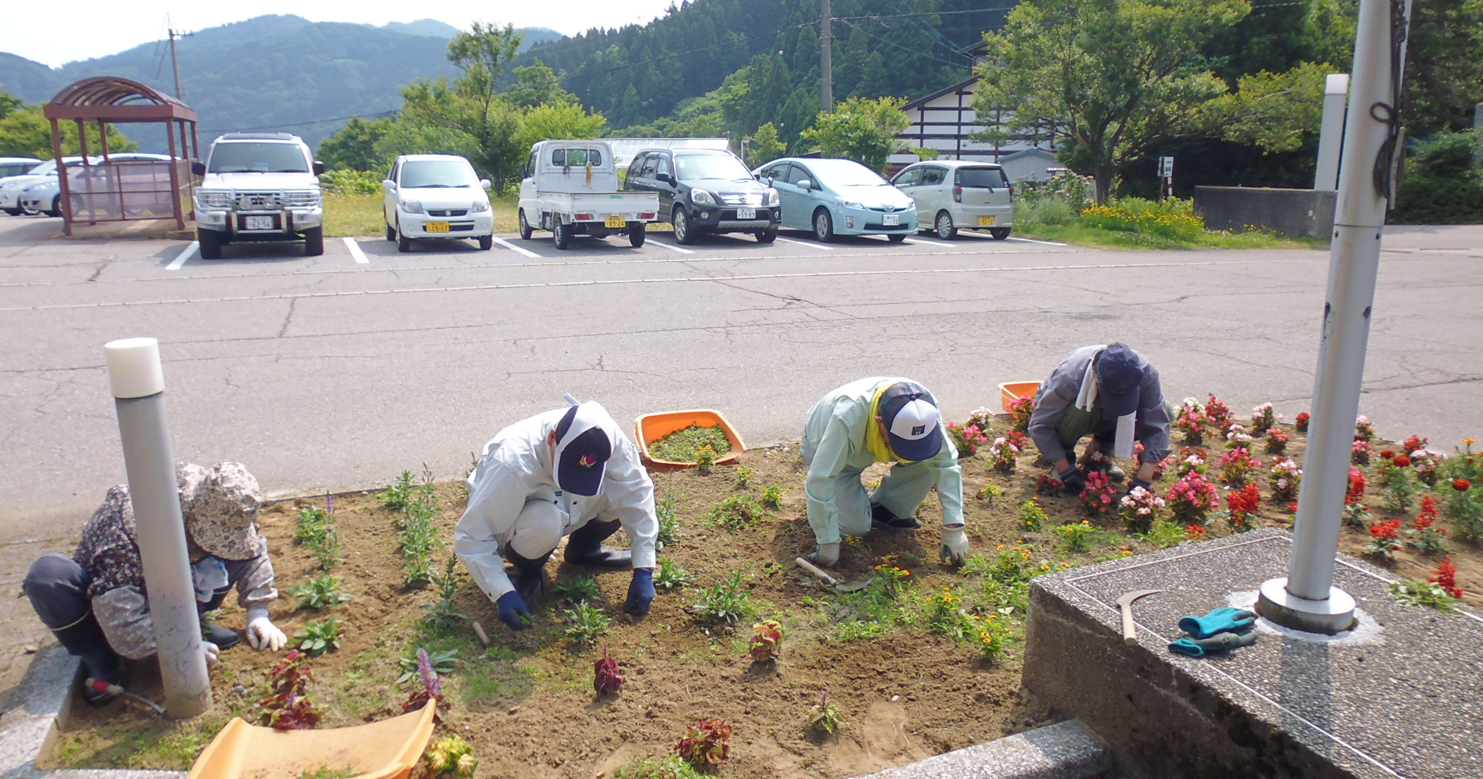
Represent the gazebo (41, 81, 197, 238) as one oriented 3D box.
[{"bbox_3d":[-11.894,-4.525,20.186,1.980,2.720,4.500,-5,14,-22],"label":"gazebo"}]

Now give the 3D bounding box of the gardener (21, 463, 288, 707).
[{"bbox_3d":[-1.851,0.551,3.313,0.700,0.670,0.620,11,17,39],"label":"gardener"}]

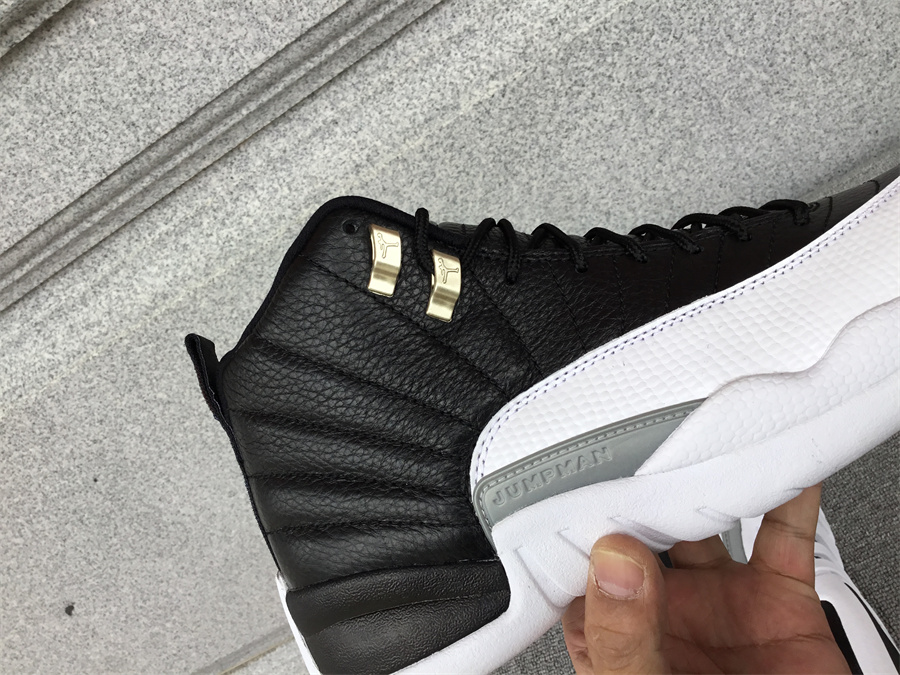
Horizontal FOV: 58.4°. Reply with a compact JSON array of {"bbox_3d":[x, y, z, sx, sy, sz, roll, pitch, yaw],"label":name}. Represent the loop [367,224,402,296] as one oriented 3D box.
[{"bbox_3d":[-0.023,-0.027,0.282,0.006,0.010,0.024,155,119,-62],"label":"loop"}]

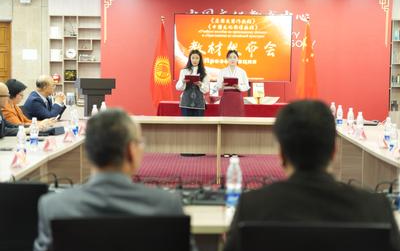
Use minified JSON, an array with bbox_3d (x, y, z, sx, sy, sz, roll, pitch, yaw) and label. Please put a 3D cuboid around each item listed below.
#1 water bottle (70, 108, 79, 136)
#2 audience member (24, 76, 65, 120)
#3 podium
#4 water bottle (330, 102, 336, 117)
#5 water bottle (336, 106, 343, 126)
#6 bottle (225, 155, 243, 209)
[{"bbox_3d":[-1.092,-0.024,6.800,0.065,0.235,0.065,1,4,1],"label":"water bottle"},{"bbox_3d":[-1.710,0.042,9.245,0.700,1.260,0.520,1,4,6],"label":"audience member"},{"bbox_3d":[-1.627,-0.133,12.244,0.600,1.180,0.450,-1,4,-13],"label":"podium"},{"bbox_3d":[1.528,-0.144,8.900,0.065,0.235,0.065,1,4,1],"label":"water bottle"},{"bbox_3d":[1.472,-0.095,8.200,0.065,0.235,0.065,1,4,1],"label":"water bottle"},{"bbox_3d":[0.143,0.246,3.270,0.065,0.233,0.065,1,4,1],"label":"bottle"}]

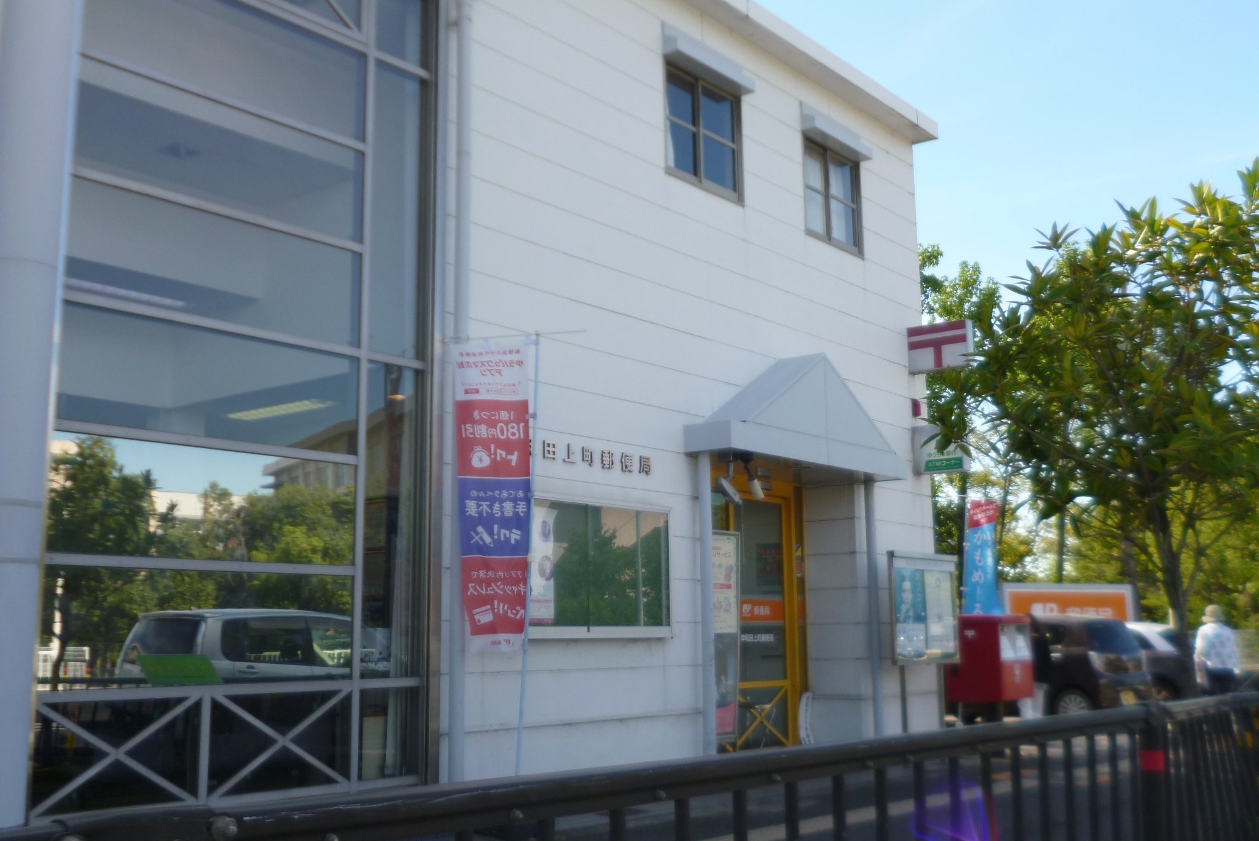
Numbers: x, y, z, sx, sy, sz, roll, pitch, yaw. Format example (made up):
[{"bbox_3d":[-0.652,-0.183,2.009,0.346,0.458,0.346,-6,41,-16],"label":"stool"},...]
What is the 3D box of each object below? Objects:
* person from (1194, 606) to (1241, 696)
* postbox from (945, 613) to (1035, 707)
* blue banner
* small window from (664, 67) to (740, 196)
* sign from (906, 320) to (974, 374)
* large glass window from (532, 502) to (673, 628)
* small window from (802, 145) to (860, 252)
[{"bbox_3d":[7.273,3.083,16.159,0.500,1.600,0.330,-2,-10,6],"label":"person"},{"bbox_3d":[3.516,2.320,12.758,0.549,0.829,0.752,-9,-13,38],"label":"postbox"},{"bbox_3d":[4.073,1.814,15.000,0.480,1.750,0.100,5,-12,-30],"label":"blue banner"},{"bbox_3d":[0.703,-2.760,12.660,0.100,1.136,1.210,-9,-13,38],"label":"small window"},{"bbox_3d":[3.635,-0.845,15.267,0.730,0.540,0.180,-9,-13,38],"label":"sign"},{"bbox_3d":[-0.289,1.166,10.500,0.100,1.013,2.030,-9,-13,38],"label":"large glass window"},{"bbox_3d":[2.232,-2.460,14.524,0.100,1.136,1.210,-9,-13,38],"label":"small window"}]

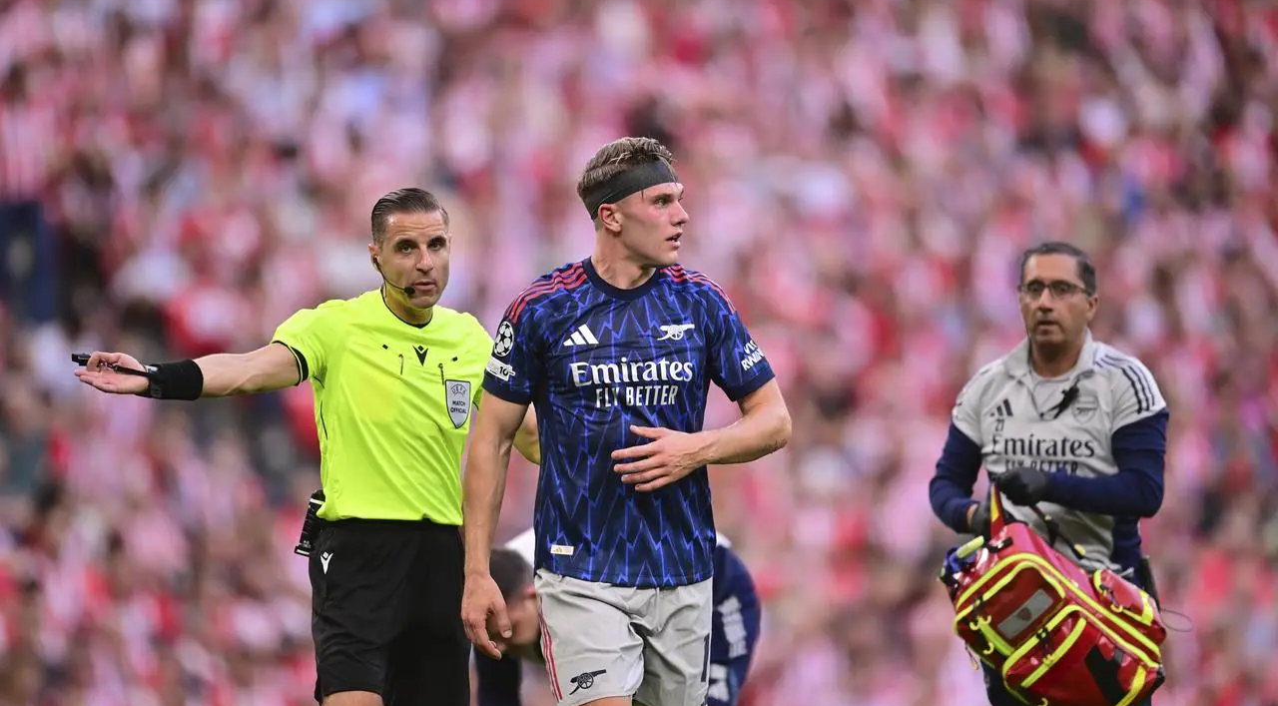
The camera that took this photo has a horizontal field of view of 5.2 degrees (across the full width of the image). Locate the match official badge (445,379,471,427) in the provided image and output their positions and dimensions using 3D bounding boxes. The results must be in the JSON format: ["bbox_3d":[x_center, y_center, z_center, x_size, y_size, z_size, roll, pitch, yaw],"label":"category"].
[{"bbox_3d":[-0.397,0.110,31.250,0.063,0.105,0.010,2,-6,-22],"label":"match official badge"}]

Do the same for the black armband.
[{"bbox_3d":[-1.013,0.059,31.000,0.100,0.085,0.080,0,0,-29],"label":"black armband"}]

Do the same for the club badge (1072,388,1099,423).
[{"bbox_3d":[1.095,0.132,34.800,0.064,0.080,0.010,0,-10,2],"label":"club badge"}]

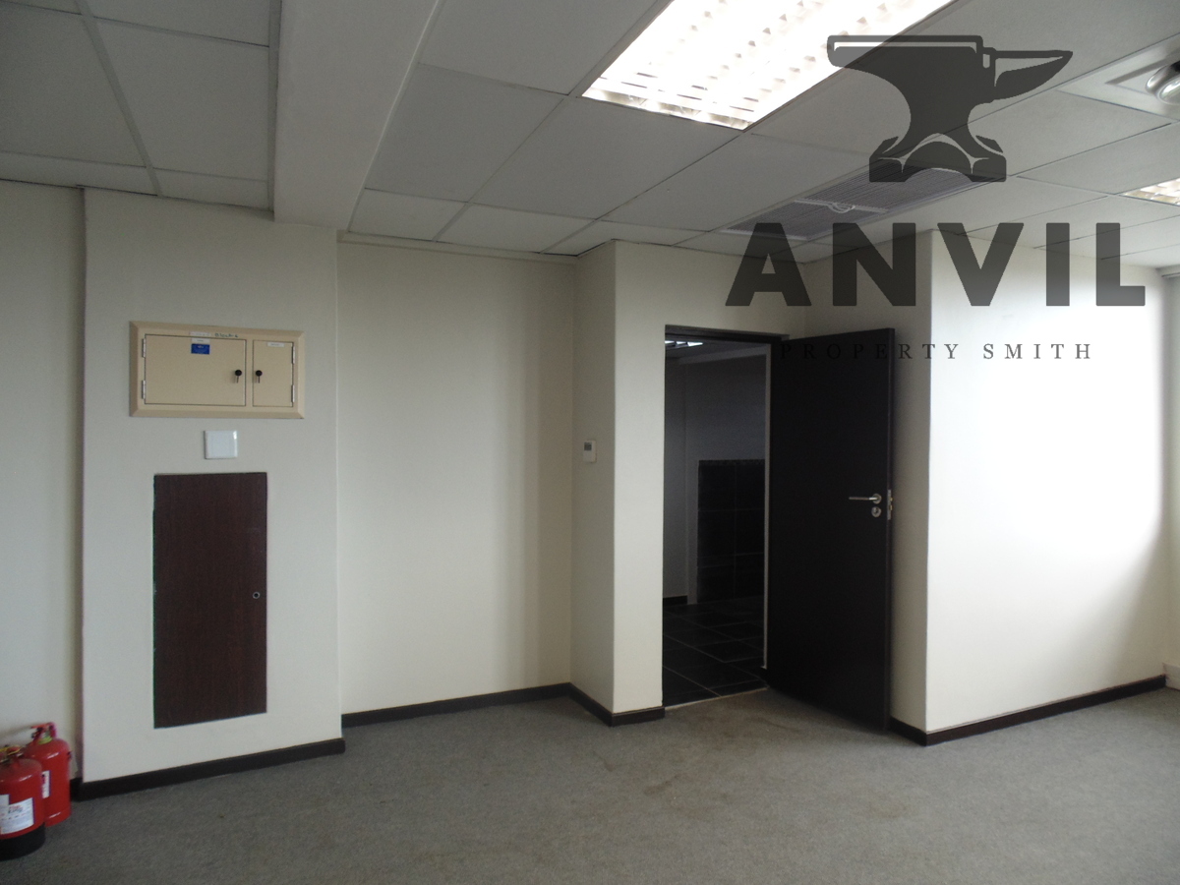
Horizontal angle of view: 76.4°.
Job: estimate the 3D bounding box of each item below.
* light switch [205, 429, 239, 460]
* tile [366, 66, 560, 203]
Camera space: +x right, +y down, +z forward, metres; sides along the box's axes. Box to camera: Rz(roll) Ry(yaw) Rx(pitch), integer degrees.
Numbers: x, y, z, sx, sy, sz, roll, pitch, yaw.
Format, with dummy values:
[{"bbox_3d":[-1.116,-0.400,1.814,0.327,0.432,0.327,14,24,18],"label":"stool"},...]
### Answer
[{"bbox_3d":[-1.660,0.008,3.381,0.124,0.120,0.015,0,2,-23],"label":"light switch"},{"bbox_3d":[-0.498,-1.038,2.650,0.424,0.020,1.176,0,2,-23],"label":"tile"}]

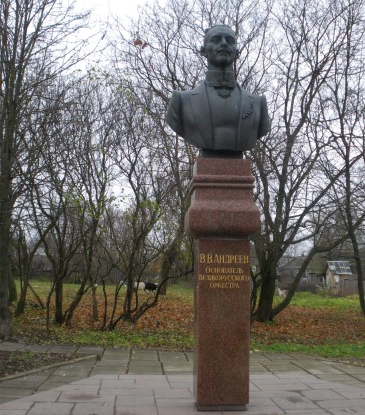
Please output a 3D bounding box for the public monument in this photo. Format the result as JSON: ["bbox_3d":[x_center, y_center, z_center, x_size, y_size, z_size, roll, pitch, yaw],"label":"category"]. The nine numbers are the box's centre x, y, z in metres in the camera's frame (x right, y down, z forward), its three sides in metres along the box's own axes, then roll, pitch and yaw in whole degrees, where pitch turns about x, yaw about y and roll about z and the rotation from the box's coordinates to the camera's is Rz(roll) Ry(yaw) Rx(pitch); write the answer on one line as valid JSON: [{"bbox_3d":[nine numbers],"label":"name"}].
[{"bbox_3d":[0.435,0.010,7.019,1.252,4.543,0.800,1,-6,-4],"label":"public monument"}]

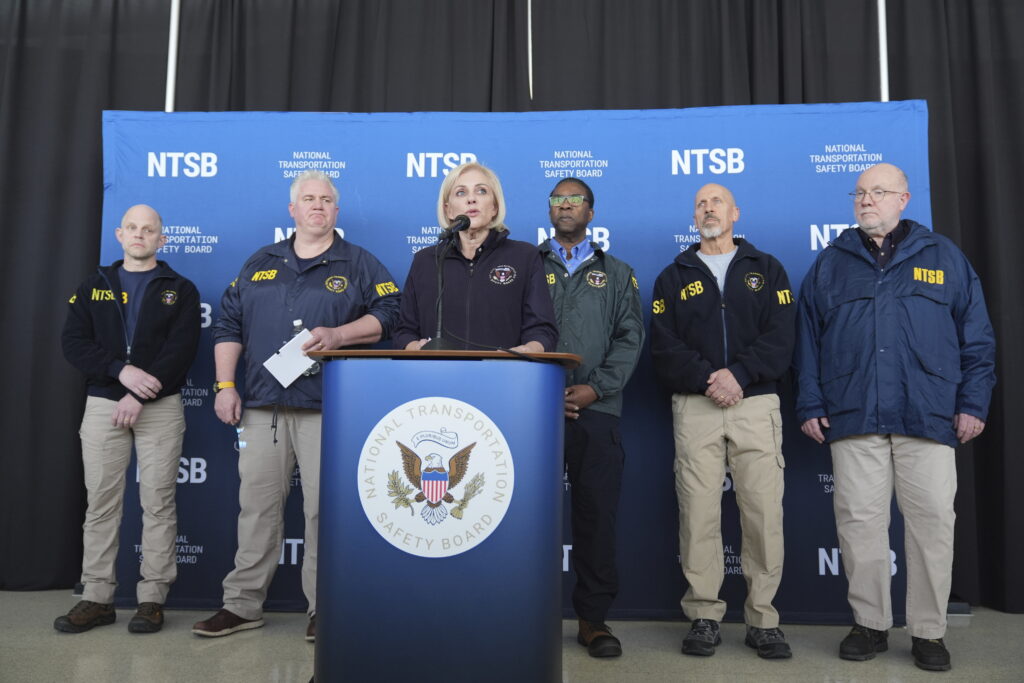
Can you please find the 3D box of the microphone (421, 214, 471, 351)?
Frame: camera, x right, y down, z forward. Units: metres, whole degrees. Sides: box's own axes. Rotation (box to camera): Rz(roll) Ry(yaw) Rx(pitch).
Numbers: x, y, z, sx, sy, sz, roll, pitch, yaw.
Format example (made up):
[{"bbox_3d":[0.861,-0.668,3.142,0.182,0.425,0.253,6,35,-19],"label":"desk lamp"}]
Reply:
[{"bbox_3d":[-0.195,-0.188,2.585,0.140,0.420,0.190,-3,-6,33],"label":"microphone"}]

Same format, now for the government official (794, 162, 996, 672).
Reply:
[{"bbox_3d":[1.449,0.231,3.223,0.700,1.843,0.430,-2,-5,26],"label":"government official"}]

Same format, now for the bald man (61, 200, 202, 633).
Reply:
[{"bbox_3d":[-1.596,0.288,3.547,0.560,1.737,0.400,1,-5,-2],"label":"bald man"}]

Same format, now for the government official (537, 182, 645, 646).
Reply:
[{"bbox_3d":[0.226,0.252,3.301,0.560,1.796,0.380,0,-5,7],"label":"government official"}]

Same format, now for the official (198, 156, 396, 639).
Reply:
[{"bbox_3d":[-0.868,0.221,3.473,0.760,1.869,0.500,0,-5,7],"label":"official"}]

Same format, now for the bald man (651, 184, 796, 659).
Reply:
[{"bbox_3d":[0.818,0.264,3.300,0.540,1.781,0.390,0,-5,10],"label":"bald man"}]

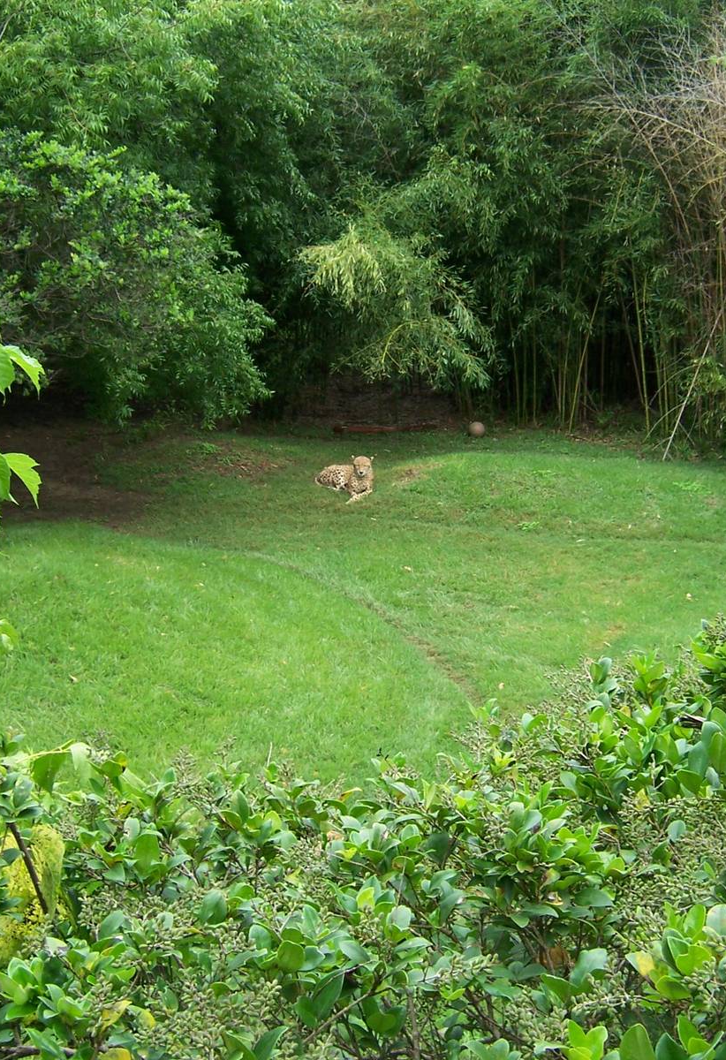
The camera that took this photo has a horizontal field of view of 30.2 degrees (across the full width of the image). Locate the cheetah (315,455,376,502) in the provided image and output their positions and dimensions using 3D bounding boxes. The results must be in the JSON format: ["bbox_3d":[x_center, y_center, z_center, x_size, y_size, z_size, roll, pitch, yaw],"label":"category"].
[{"bbox_3d":[-0.234,-0.643,16.800,0.440,0.490,1.000,-8,14,-32],"label":"cheetah"}]

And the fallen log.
[{"bbox_3d":[0.379,-1.600,21.200,1.740,0.140,0.160,-3,12,-15],"label":"fallen log"}]

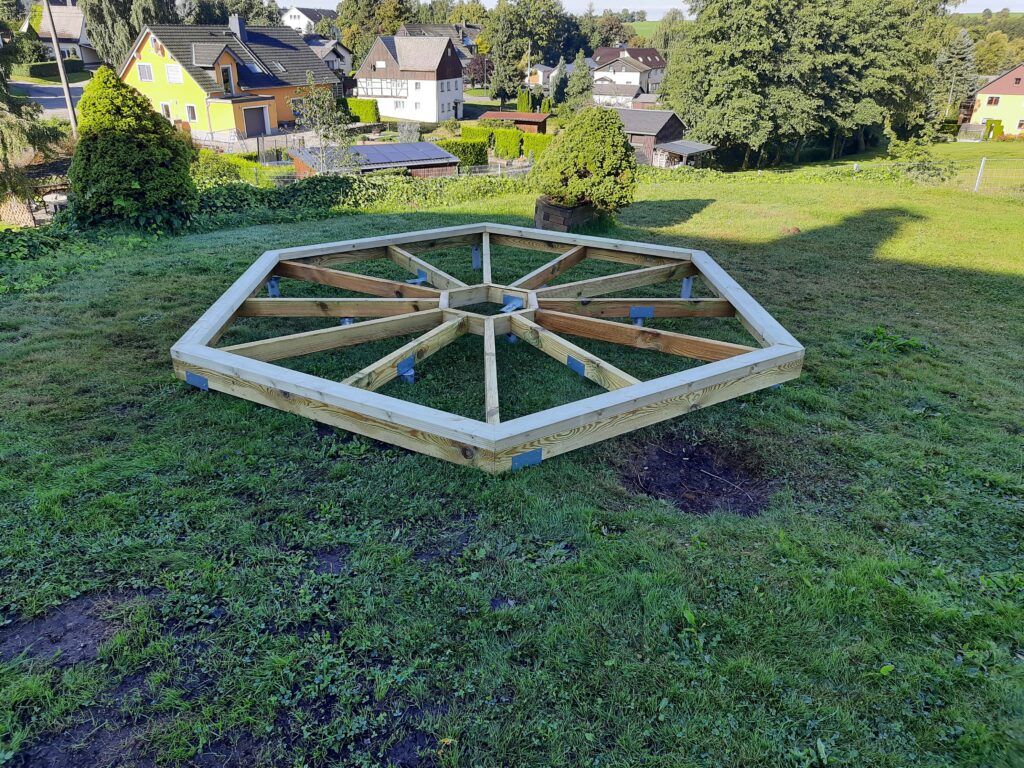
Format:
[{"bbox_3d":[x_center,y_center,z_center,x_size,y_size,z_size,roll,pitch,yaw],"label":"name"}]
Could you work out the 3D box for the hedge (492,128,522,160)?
[{"bbox_3d":[-0.305,-16.372,50.261,1.800,1.900,1.000,11,27,21],"label":"hedge"}]

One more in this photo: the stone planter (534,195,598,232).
[{"bbox_3d":[0.597,-1.853,8.107,0.640,0.250,0.600,11,27,20],"label":"stone planter"}]

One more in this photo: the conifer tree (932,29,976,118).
[{"bbox_3d":[58.707,-40.192,97.901,5.400,12.243,5.400,1,25,0],"label":"conifer tree"}]

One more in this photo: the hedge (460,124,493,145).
[{"bbox_3d":[-2.471,-16.849,51.502,2.200,1.900,0.900,15,29,27],"label":"hedge"}]

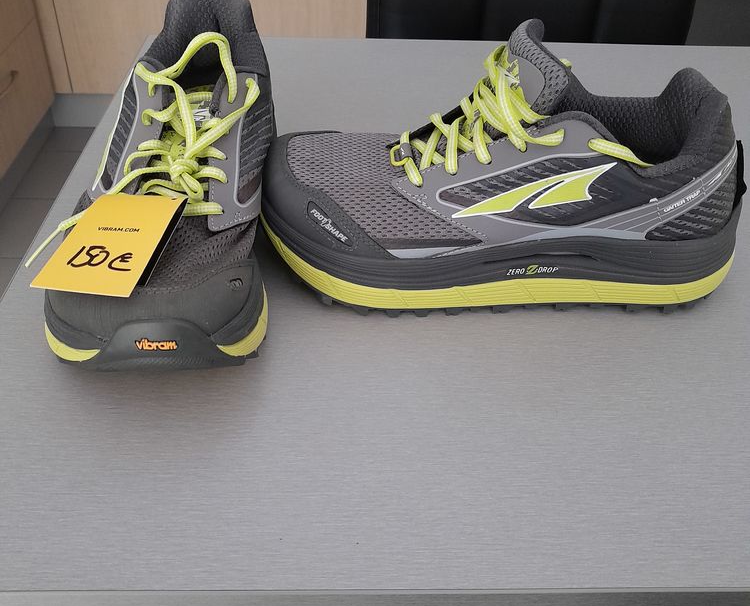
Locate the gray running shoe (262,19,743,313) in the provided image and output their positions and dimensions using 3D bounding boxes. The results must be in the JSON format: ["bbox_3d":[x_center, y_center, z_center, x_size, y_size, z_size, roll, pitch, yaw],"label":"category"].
[{"bbox_3d":[0.076,-0.082,0.451,0.288,0.146,0.111,1,38,-1],"label":"gray running shoe"}]

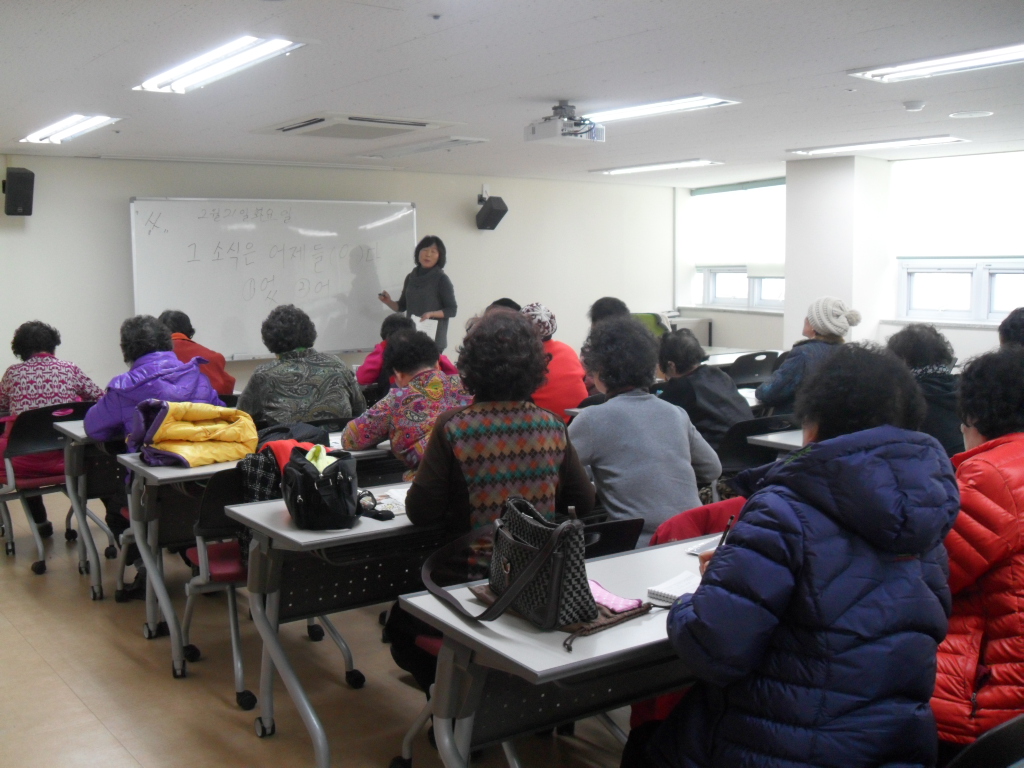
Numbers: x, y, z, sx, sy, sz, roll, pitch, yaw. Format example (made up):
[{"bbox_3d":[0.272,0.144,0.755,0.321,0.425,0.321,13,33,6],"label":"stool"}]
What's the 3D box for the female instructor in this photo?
[{"bbox_3d":[-0.729,-0.359,8.291,0.600,1.640,0.450,2,7,16],"label":"female instructor"}]

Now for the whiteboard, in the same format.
[{"bbox_3d":[-1.761,-0.825,8.159,2.440,1.240,0.050,-6,8,-38],"label":"whiteboard"}]

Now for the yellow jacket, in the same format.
[{"bbox_3d":[-1.169,0.162,3.872,0.280,0.220,0.340,6,9,40],"label":"yellow jacket"}]

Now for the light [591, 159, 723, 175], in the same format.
[{"bbox_3d":[1.187,-1.839,8.698,0.320,0.060,1.250,-6,8,-38],"label":"light"}]

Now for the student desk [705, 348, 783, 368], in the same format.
[{"bbox_3d":[1.569,0.166,7.755,1.500,0.709,0.510,-5,8,-35],"label":"student desk"}]

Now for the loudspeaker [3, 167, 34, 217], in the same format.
[{"bbox_3d":[-3.298,-1.282,6.911,0.175,0.290,0.155,-5,26,-35],"label":"loudspeaker"}]

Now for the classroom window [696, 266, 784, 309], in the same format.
[{"bbox_3d":[2.251,-0.933,9.941,0.100,0.420,1.250,-5,8,-36],"label":"classroom window"}]

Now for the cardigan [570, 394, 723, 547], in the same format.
[{"bbox_3d":[0.384,0.267,3.139,0.540,0.560,0.420,-5,8,-32],"label":"cardigan"}]

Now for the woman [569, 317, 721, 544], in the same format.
[{"bbox_3d":[0.331,0.448,3.215,0.580,1.270,0.740,-5,8,-36],"label":"woman"}]

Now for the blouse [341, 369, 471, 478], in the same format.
[{"bbox_3d":[-0.300,0.221,3.815,0.520,0.580,0.480,-6,9,-41],"label":"blouse"}]

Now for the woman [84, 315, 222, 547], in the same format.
[{"bbox_3d":[-1.531,0.321,4.479,0.580,1.260,0.770,-5,8,-36],"label":"woman"}]

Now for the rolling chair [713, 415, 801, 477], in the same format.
[{"bbox_3d":[0.907,0.511,4.641,0.500,0.820,0.560,-5,8,-36],"label":"rolling chair"}]

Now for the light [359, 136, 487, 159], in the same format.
[{"bbox_3d":[-0.631,-1.562,6.920,0.260,0.050,1.280,-5,8,-36],"label":"light"}]

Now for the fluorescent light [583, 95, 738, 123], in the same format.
[{"bbox_3d":[0.662,-1.480,5.598,0.320,0.060,1.250,-6,8,-38],"label":"fluorescent light"}]

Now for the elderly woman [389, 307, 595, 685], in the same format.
[{"bbox_3d":[-0.028,0.442,2.805,0.540,1.270,0.680,-5,8,-35],"label":"elderly woman"}]

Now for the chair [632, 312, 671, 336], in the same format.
[{"bbox_3d":[1.118,-0.133,8.955,0.600,0.970,0.600,-6,8,-38],"label":"chair"}]

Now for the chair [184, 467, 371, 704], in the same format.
[{"bbox_3d":[-0.834,0.610,3.605,0.510,0.810,0.560,-4,8,-30],"label":"chair"}]

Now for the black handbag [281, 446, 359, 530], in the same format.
[{"bbox_3d":[-0.552,0.286,2.987,0.215,0.210,0.210,-1,7,-6],"label":"black handbag"}]

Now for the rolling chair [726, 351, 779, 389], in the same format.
[{"bbox_3d":[1.547,0.181,7.386,0.500,0.820,0.560,-5,8,-36],"label":"rolling chair"}]

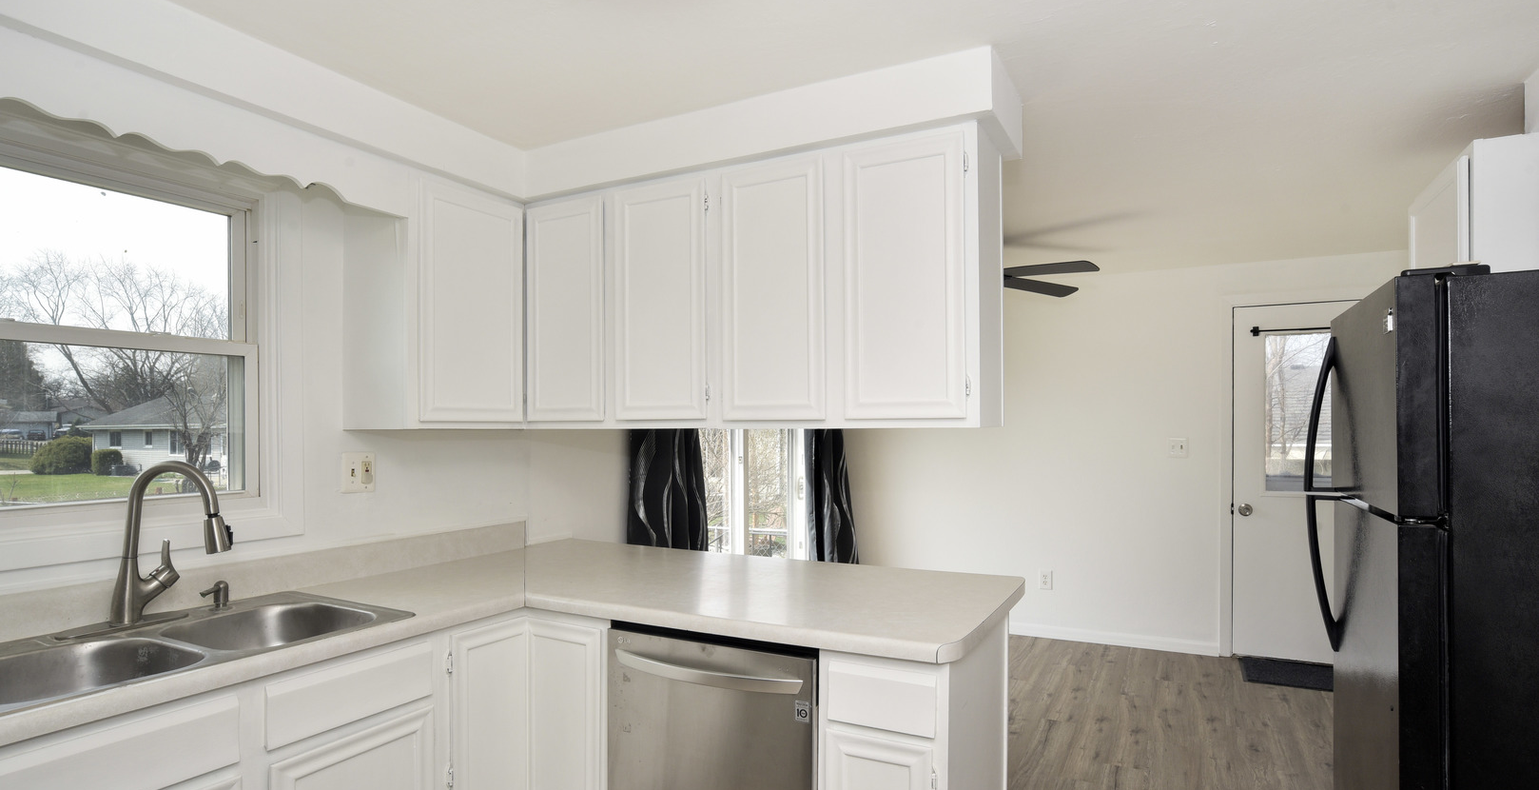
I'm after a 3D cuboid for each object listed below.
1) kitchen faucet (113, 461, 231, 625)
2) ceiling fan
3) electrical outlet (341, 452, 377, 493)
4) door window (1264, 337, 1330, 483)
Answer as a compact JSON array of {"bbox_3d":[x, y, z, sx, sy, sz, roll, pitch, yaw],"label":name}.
[{"bbox_3d":[-1.415,0.350,1.832,0.270,0.385,0.145,0,-2,13],"label":"kitchen faucet"},{"bbox_3d":[1.040,-0.615,3.880,1.270,0.360,1.270,-1,-2,28],"label":"ceiling fan"},{"bbox_3d":[-1.310,0.248,2.455,0.014,0.121,0.118,-1,-2,28],"label":"electrical outlet"},{"bbox_3d":[3.150,0.088,4.390,0.560,0.900,0.050,-1,-2,28],"label":"door window"}]

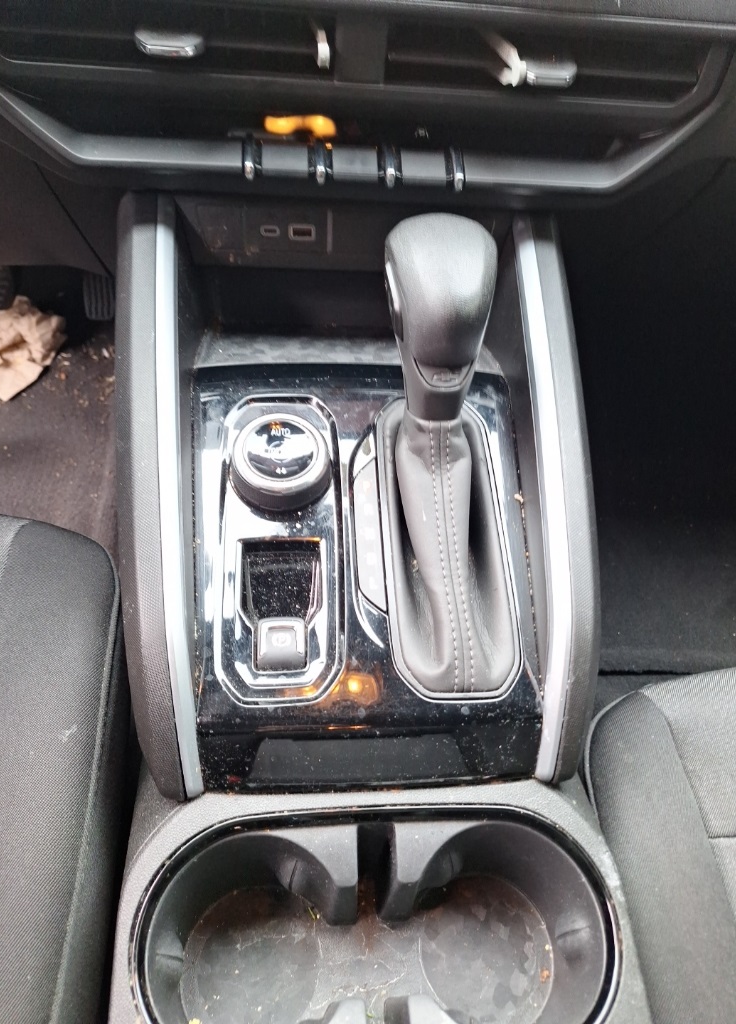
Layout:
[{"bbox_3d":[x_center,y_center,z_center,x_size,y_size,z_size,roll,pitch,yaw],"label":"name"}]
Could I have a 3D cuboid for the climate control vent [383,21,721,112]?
[{"bbox_3d":[0.105,-0.250,0.382,0.185,0.037,0.033,0,50,-6],"label":"climate control vent"}]

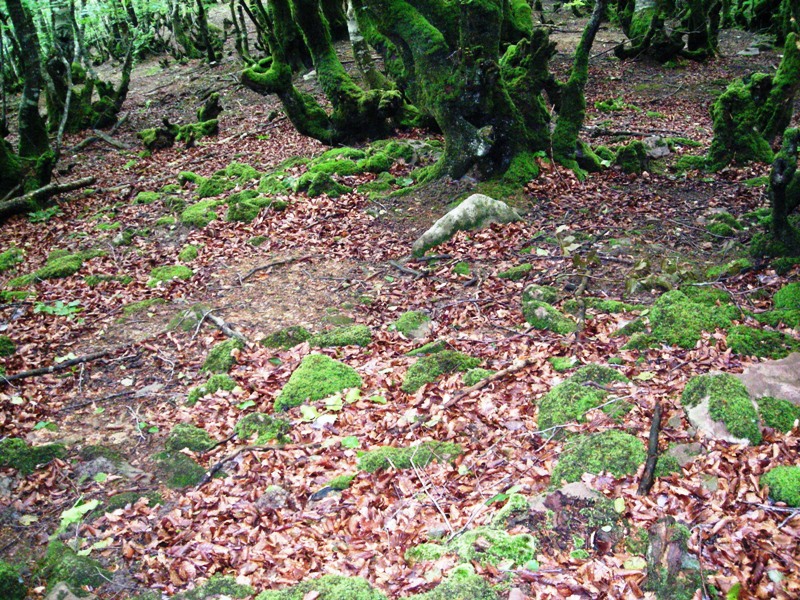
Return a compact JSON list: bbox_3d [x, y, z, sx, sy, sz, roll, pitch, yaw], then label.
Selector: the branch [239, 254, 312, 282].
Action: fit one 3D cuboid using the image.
[{"bbox_3d":[-0.758,-0.204,5.261,0.087,0.030,0.656,12,22,32],"label":"branch"}]

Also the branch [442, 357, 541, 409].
[{"bbox_3d":[0.379,0.337,3.668,0.053,0.035,0.659,17,25,40],"label":"branch"}]

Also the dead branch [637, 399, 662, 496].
[{"bbox_3d":[0.908,0.514,3.152,0.032,0.032,0.743,7,20,18],"label":"dead branch"}]

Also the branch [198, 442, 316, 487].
[{"bbox_3d":[-0.521,0.547,3.059,0.460,0.030,0.142,-14,23,-36],"label":"branch"}]

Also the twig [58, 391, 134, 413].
[{"bbox_3d":[-1.208,0.401,3.504,0.306,0.018,0.017,-13,23,-33],"label":"twig"}]

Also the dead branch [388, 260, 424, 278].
[{"bbox_3d":[0.021,-0.184,5.214,0.039,0.022,0.366,-11,22,-30],"label":"dead branch"}]

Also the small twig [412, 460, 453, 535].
[{"bbox_3d":[0.096,0.629,2.841,0.017,0.015,0.458,-5,19,-14],"label":"small twig"}]

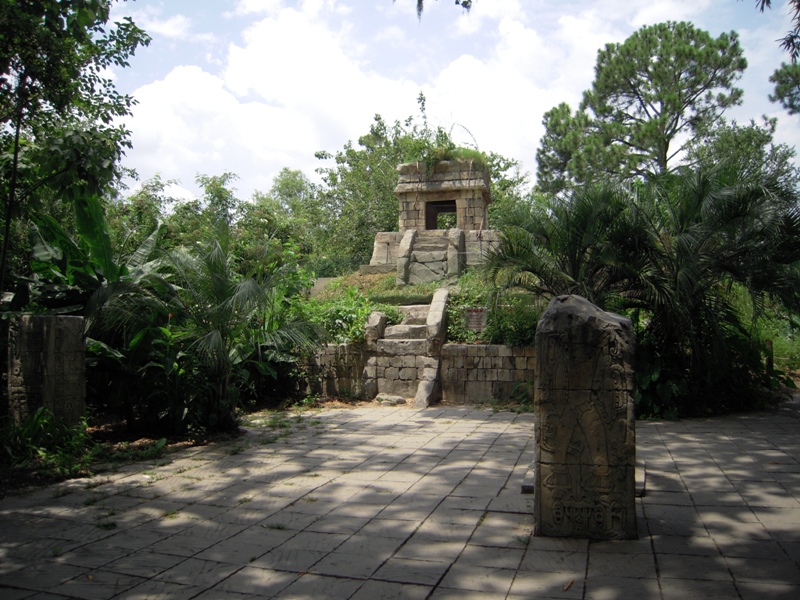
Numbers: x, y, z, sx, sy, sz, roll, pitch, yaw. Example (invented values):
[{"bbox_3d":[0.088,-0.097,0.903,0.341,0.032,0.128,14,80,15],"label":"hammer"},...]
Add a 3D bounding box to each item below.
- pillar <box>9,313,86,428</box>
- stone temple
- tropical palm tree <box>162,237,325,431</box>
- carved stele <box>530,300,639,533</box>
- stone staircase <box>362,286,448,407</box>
[{"bbox_3d":[-6.244,1.299,11.415,0.780,1.950,0.800,-1,-3,16],"label":"pillar"},{"bbox_3d":[1.365,-2.400,21.420,4.500,4.100,4.200,-1,-3,12],"label":"stone temple"},{"bbox_3d":[-2.636,0.564,10.900,2.700,3.200,2.500,-1,-3,0],"label":"tropical palm tree"},{"bbox_3d":[1.463,0.912,5.252,0.800,1.900,0.360,-1,-3,9],"label":"carved stele"},{"bbox_3d":[0.072,1.108,16.164,1.800,2.750,2.800,-1,-3,14],"label":"stone staircase"}]

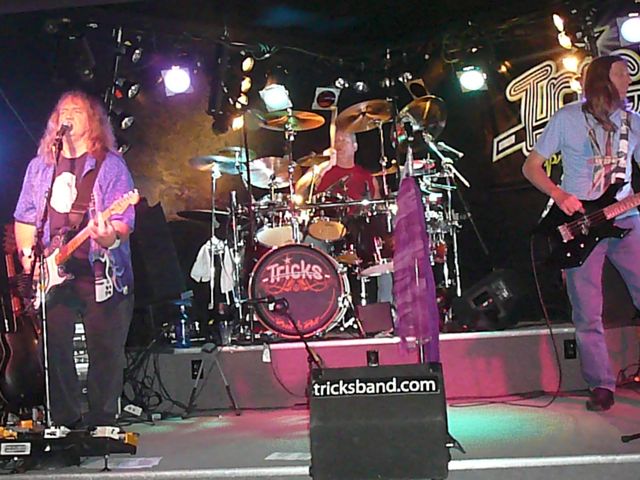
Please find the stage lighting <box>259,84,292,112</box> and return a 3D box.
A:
[{"bbox_3d":[-0.303,-1.051,6.821,0.220,0.220,0.260,-2,37,7],"label":"stage lighting"}]

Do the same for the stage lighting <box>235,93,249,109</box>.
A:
[{"bbox_3d":[-0.563,-0.976,6.626,0.120,0.120,0.140,-4,29,-41],"label":"stage lighting"}]

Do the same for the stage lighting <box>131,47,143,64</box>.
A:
[{"bbox_3d":[-1.290,-1.279,6.623,0.140,0.120,0.120,23,17,35],"label":"stage lighting"}]

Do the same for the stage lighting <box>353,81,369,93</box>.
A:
[{"bbox_3d":[0.303,-1.150,7.200,0.120,0.100,0.130,-3,15,1],"label":"stage lighting"}]

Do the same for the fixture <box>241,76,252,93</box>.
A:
[{"bbox_3d":[-0.535,-1.079,6.624,0.140,0.120,0.120,20,15,37],"label":"fixture"}]

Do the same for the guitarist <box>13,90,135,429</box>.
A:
[{"bbox_3d":[-1.310,0.104,5.150,0.660,1.810,0.500,-2,1,5],"label":"guitarist"}]

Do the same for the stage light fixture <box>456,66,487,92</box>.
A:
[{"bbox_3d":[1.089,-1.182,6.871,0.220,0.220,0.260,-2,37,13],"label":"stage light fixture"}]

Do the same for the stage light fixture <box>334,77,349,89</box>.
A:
[{"bbox_3d":[0.161,-1.179,7.200,0.110,0.100,0.130,-3,15,1],"label":"stage light fixture"}]

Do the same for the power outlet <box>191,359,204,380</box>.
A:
[{"bbox_3d":[-0.735,0.780,5.780,0.072,0.114,0.015,-3,-1,0],"label":"power outlet"}]

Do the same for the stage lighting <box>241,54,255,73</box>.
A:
[{"bbox_3d":[-0.513,-1.248,6.800,0.100,0.110,0.120,-2,19,-24],"label":"stage lighting"}]

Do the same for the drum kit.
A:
[{"bbox_3d":[0.037,-0.150,6.400,1.820,1.520,1.400,-3,-1,5],"label":"drum kit"}]

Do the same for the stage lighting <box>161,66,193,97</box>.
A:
[{"bbox_3d":[-1.006,-1.158,6.830,0.220,0.220,0.260,-3,28,3],"label":"stage lighting"}]

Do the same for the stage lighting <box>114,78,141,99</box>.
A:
[{"bbox_3d":[-1.362,-1.072,6.800,0.130,0.130,0.160,-2,22,-40],"label":"stage lighting"}]

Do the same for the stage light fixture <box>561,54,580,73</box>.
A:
[{"bbox_3d":[1.661,-1.172,6.331,0.130,0.130,0.150,-2,21,33],"label":"stage light fixture"}]

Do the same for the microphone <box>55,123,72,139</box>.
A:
[{"bbox_3d":[-1.334,-0.567,5.000,0.052,0.052,0.165,-4,22,31],"label":"microphone"}]

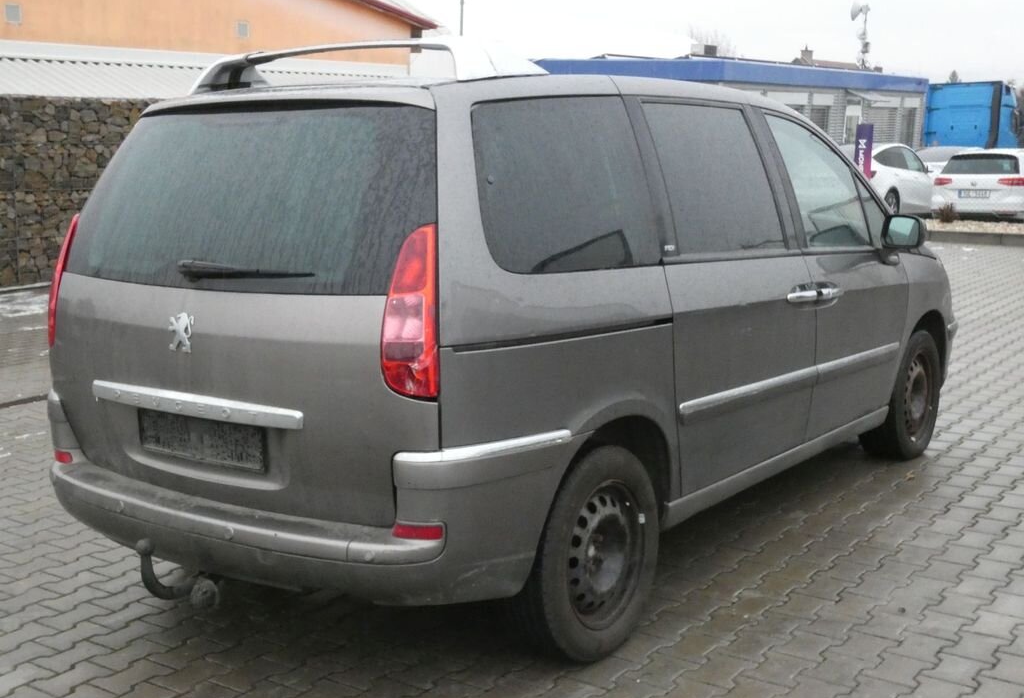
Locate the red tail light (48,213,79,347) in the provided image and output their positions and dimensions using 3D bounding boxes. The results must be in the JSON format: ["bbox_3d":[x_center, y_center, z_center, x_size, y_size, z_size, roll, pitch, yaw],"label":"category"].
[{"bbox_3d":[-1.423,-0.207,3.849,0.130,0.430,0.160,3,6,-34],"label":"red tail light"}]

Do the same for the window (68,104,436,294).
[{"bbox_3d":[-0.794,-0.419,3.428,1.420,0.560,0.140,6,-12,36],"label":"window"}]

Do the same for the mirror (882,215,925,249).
[{"bbox_3d":[1.642,-0.490,5.055,0.165,0.145,0.120,6,11,36],"label":"mirror"}]

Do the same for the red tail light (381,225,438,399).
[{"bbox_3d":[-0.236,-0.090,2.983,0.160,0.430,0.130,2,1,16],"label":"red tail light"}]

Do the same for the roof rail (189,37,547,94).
[{"bbox_3d":[-0.496,-0.875,3.775,1.220,0.160,0.390,6,11,36],"label":"roof rail"}]

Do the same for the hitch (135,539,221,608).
[{"bbox_3d":[-0.921,0.616,3.342,0.130,0.225,0.240,6,11,36],"label":"hitch"}]

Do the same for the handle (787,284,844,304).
[{"bbox_3d":[1.147,-0.208,4.547,0.055,0.060,0.530,6,11,36],"label":"handle"}]

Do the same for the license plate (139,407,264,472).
[{"bbox_3d":[-0.877,0.252,3.404,0.525,0.118,0.020,6,11,36],"label":"license plate"}]

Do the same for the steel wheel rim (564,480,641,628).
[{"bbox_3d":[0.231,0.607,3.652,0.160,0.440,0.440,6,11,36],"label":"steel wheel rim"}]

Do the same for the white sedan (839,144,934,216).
[{"bbox_3d":[6.833,-3.152,23.006,1.860,1.440,4.690,6,11,37],"label":"white sedan"}]

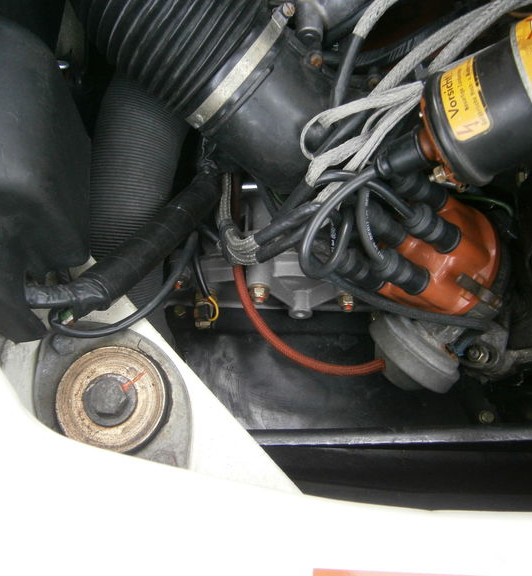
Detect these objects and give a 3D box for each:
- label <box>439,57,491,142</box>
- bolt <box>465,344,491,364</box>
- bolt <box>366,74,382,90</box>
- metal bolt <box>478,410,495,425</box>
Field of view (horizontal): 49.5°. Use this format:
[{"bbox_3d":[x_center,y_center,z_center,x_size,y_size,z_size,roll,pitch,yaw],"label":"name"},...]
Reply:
[{"bbox_3d":[0.095,-0.093,0.279,0.008,0.017,0.040,15,62,-46],"label":"label"},{"bbox_3d":[0.163,0.051,0.445,0.015,0.011,0.015,-12,68,35],"label":"bolt"},{"bbox_3d":[0.092,-0.175,0.490,0.013,0.013,0.009,0,27,0],"label":"bolt"},{"bbox_3d":[0.166,0.098,0.435,0.011,0.007,0.011,1,72,-3],"label":"metal bolt"}]

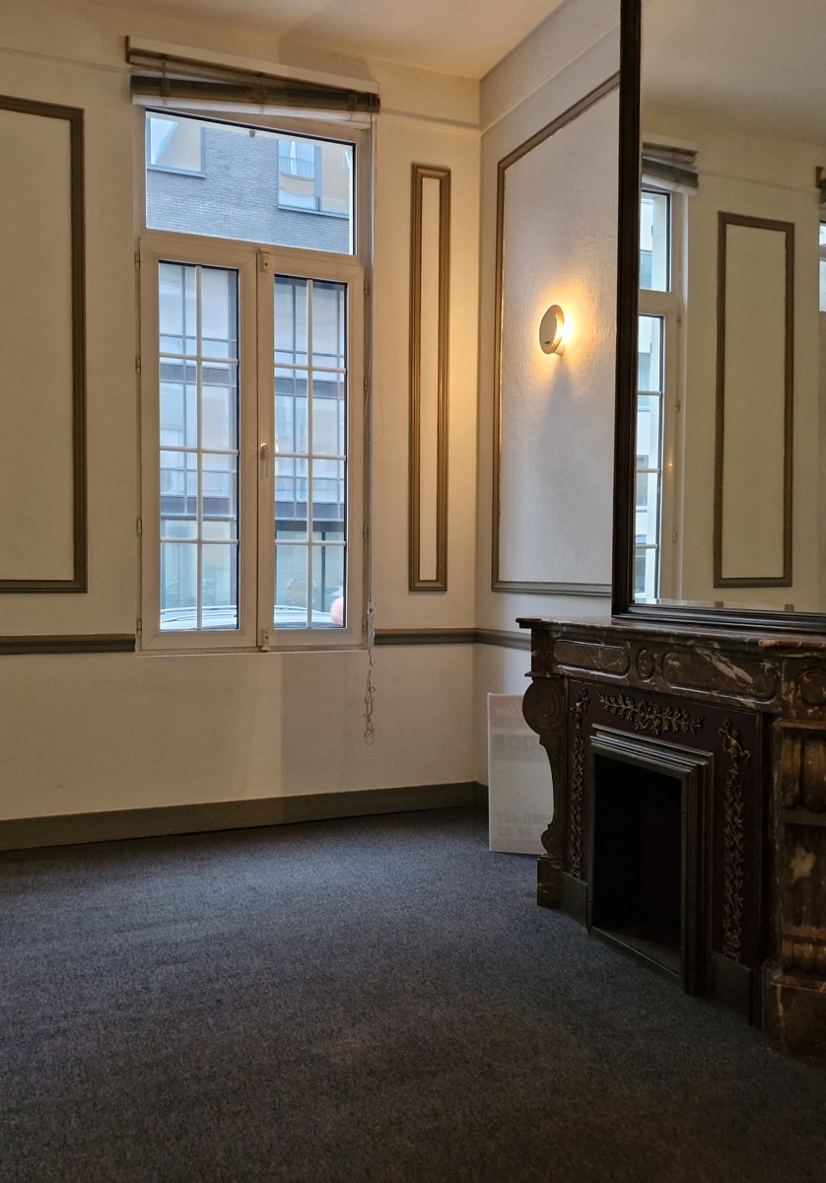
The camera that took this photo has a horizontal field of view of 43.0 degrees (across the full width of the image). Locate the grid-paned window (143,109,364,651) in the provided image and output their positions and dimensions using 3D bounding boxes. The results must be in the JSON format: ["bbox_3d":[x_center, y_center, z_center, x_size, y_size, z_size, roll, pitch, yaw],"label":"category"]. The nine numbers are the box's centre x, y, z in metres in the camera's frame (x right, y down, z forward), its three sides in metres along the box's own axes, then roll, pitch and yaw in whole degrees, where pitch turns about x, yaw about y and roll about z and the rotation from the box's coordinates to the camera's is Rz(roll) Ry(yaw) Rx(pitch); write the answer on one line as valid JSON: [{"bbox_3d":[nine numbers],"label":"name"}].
[{"bbox_3d":[-0.730,-0.968,4.940,1.100,2.487,0.090,0,2,-24],"label":"grid-paned window"}]

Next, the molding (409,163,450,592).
[{"bbox_3d":[0.096,-1.058,5.254,0.219,2.124,0.030,0,2,-24],"label":"molding"}]

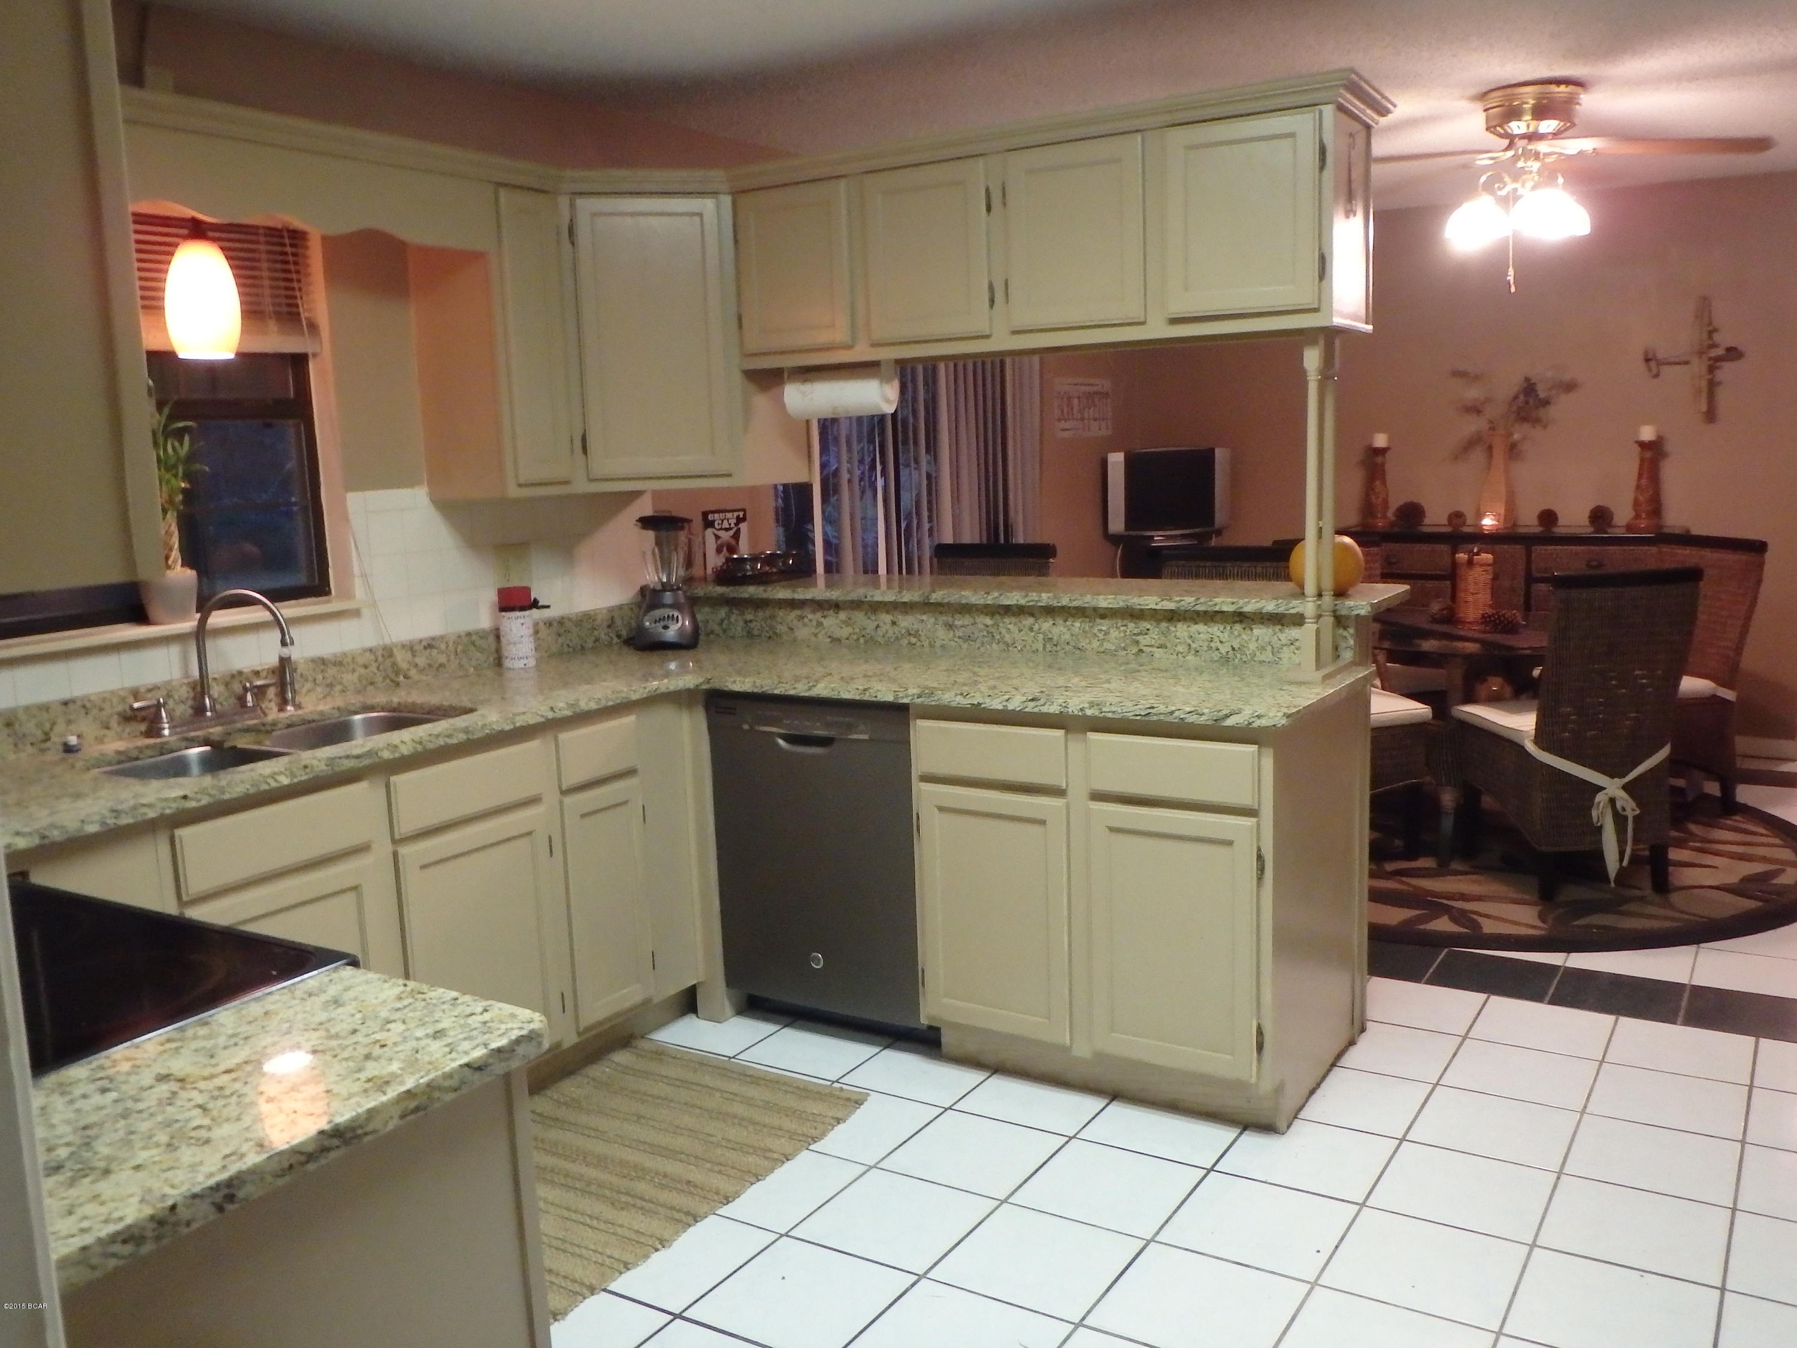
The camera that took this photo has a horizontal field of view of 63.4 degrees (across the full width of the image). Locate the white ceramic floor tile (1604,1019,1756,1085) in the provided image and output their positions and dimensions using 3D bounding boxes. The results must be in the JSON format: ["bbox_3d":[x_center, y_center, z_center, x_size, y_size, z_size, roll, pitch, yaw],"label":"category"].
[{"bbox_3d":[1.802,0.870,3.345,0.303,0.010,0.303,3,10,33],"label":"white ceramic floor tile"}]

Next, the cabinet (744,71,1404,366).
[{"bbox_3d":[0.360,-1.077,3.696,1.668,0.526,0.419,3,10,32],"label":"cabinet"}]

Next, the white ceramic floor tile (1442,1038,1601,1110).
[{"bbox_3d":[1.400,0.901,3.267,0.303,0.010,0.303,3,10,33],"label":"white ceramic floor tile"}]

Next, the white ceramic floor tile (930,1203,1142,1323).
[{"bbox_3d":[0.254,1.061,2.627,0.303,0.010,0.305,3,10,32],"label":"white ceramic floor tile"}]

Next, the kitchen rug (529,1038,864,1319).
[{"bbox_3d":[-0.697,1.024,2.961,0.750,0.012,1.250,3,10,33],"label":"kitchen rug"}]

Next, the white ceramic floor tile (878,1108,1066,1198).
[{"bbox_3d":[0.162,1.005,3.045,0.303,0.010,0.305,3,10,32],"label":"white ceramic floor tile"}]

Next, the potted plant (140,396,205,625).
[{"bbox_3d":[-1.632,-0.361,3.256,0.155,0.490,0.155,3,10,32],"label":"potted plant"}]

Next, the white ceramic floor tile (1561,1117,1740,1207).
[{"bbox_3d":[1.482,0.953,2.851,0.303,0.010,0.303,3,10,33],"label":"white ceramic floor tile"}]

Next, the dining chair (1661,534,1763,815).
[{"bbox_3d":[2.917,0.003,5.679,0.640,1.040,0.500,-4,8,-15],"label":"dining chair"}]

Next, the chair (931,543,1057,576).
[{"bbox_3d":[0.511,0.040,5.724,0.500,1.050,0.600,3,10,33],"label":"chair"}]

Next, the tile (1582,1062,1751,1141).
[{"bbox_3d":[1.643,0.911,3.098,0.303,0.010,0.303,3,10,33],"label":"tile"}]

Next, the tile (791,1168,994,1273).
[{"bbox_3d":[-0.002,1.060,2.819,0.299,0.012,0.299,3,10,32],"label":"tile"}]

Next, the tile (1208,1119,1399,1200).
[{"bbox_3d":[0.842,0.998,2.999,0.299,0.012,0.299,3,10,32],"label":"tile"}]

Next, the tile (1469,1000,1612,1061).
[{"bbox_3d":[1.592,0.879,3.599,0.299,0.012,0.299,3,10,32],"label":"tile"}]

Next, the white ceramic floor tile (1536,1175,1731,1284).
[{"bbox_3d":[1.358,1.023,2.671,0.299,0.012,0.299,3,10,32],"label":"white ceramic floor tile"}]

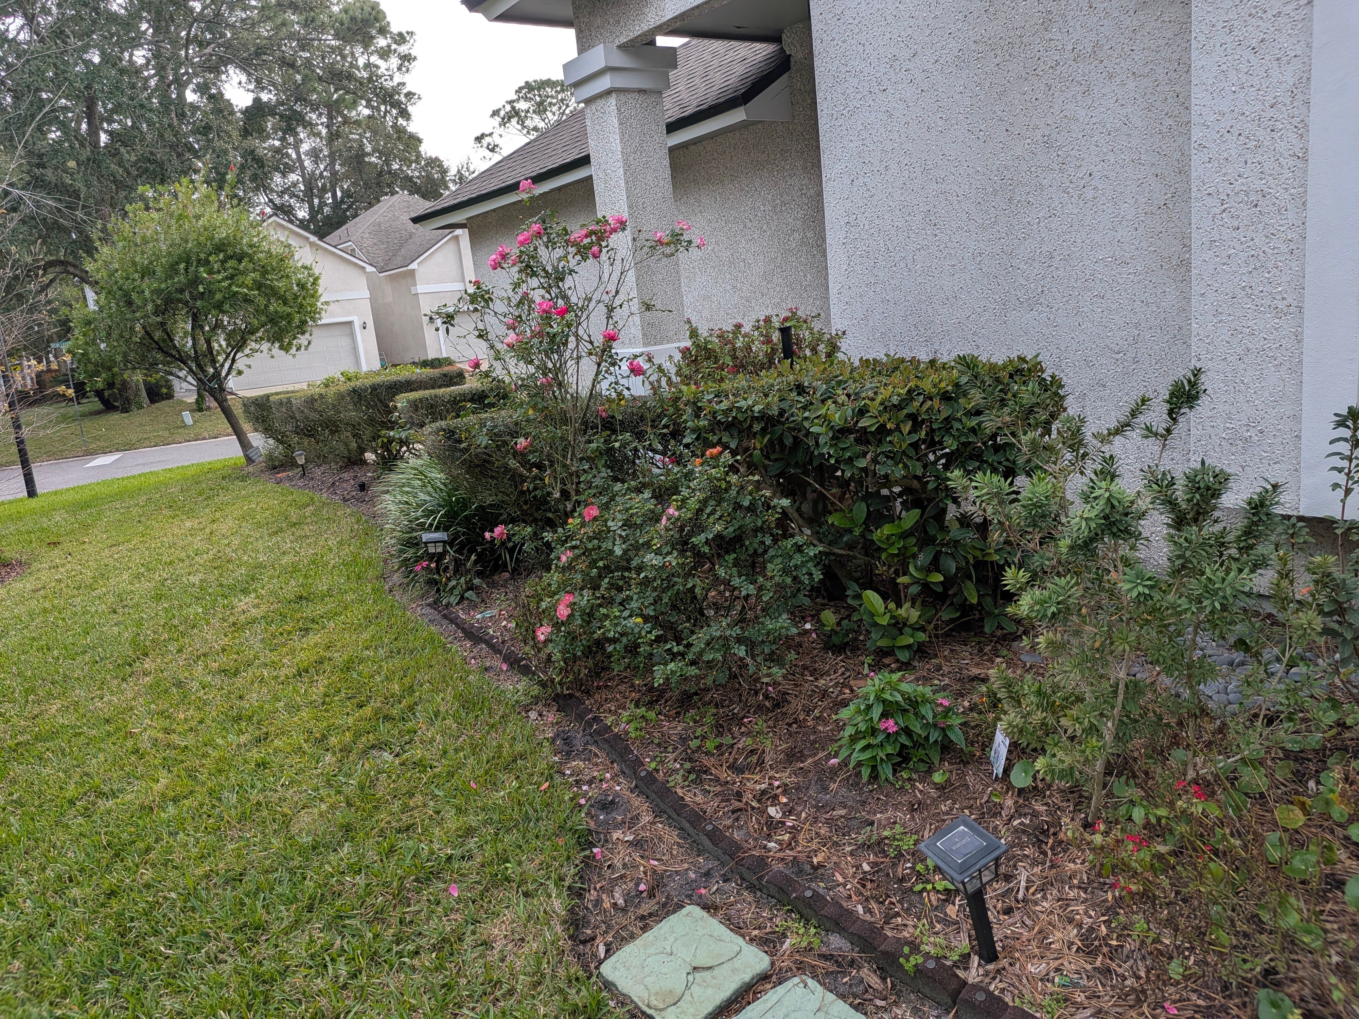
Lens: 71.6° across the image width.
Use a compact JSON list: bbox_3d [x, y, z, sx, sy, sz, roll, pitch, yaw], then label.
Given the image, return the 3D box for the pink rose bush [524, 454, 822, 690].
[{"bbox_3d":[-0.007,0.220,4.098,1.250,0.900,1.100,-6,11,0],"label":"pink rose bush"}]

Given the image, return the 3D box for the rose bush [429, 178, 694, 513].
[{"bbox_3d":[-0.683,-0.670,5.460,1.450,2.250,1.250,-6,11,0],"label":"rose bush"}]

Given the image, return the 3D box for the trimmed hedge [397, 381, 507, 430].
[{"bbox_3d":[-2.394,-0.782,10.193,1.500,1.000,0.850,-14,14,-35],"label":"trimmed hedge"}]

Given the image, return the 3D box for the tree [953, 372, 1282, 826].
[{"bbox_3d":[1.159,0.220,2.644,0.860,1.220,0.800,-6,11,0],"label":"tree"}]

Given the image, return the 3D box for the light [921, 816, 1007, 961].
[{"bbox_3d":[0.634,0.839,2.012,0.128,0.356,0.128,-27,23,-18],"label":"light"}]

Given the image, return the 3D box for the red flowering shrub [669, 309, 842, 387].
[{"bbox_3d":[0.436,-0.449,5.780,1.050,1.470,0.950,-6,11,0],"label":"red flowering shrub"}]

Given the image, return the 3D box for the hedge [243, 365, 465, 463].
[{"bbox_3d":[-4.862,-1.317,14.012,3.000,1.080,1.200,-14,14,-35],"label":"hedge"}]

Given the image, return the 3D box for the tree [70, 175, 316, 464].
[{"bbox_3d":[-6.913,-2.668,13.708,3.350,4.250,3.300,-6,11,0],"label":"tree"}]

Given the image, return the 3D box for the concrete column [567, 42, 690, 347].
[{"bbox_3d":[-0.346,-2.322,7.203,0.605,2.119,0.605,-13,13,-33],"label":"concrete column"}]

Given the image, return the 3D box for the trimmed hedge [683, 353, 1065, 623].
[{"bbox_3d":[0.843,-0.111,4.601,2.000,1.180,1.000,5,15,44],"label":"trimmed hedge"}]

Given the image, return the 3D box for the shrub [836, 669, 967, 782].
[{"bbox_3d":[0.693,0.670,2.998,0.410,0.300,0.380,-6,11,0],"label":"shrub"}]

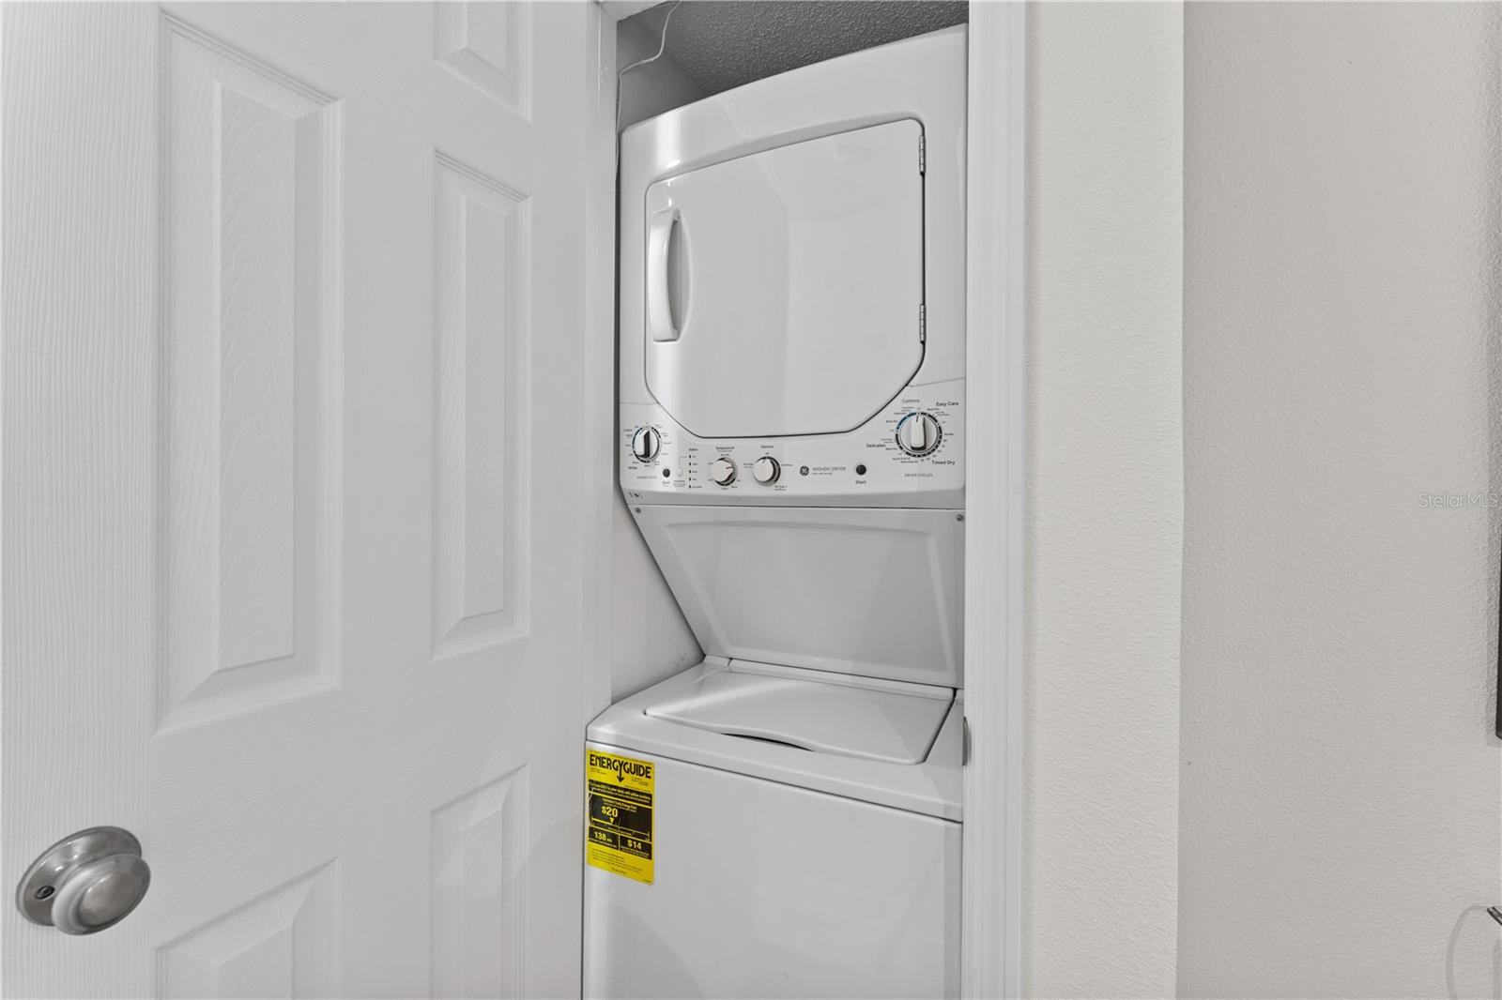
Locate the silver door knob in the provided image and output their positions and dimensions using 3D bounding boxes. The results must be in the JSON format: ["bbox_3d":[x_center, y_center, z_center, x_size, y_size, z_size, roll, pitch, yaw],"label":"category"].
[{"bbox_3d":[-0.508,0.300,0.452,0.062,0.068,0.068,1,0,30],"label":"silver door knob"}]

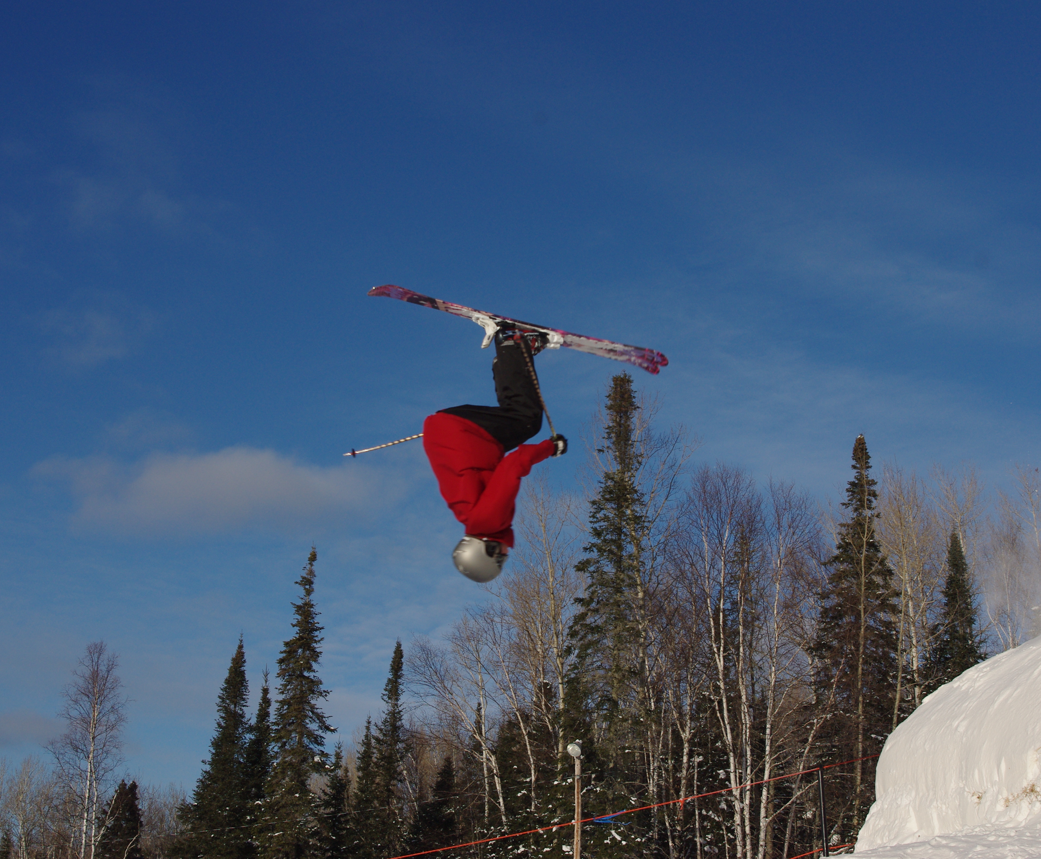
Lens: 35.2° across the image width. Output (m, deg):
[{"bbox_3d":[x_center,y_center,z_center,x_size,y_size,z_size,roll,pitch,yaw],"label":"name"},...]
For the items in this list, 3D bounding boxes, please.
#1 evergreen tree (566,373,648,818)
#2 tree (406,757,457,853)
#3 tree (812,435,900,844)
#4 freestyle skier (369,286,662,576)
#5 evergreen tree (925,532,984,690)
[{"bbox_3d":[2.267,4.372,41.000,2.400,12.000,2.400,1,-13,0],"label":"evergreen tree"},{"bbox_3d":[-2.339,10.966,47.000,1.720,3.210,1.720,1,-13,0],"label":"tree"},{"bbox_3d":[8.010,5.012,39.000,2.290,9.990,2.290,1,-13,0],"label":"tree"},{"bbox_3d":[-0.173,0.085,8.700,1.660,1.420,0.720,15,0,0],"label":"freestyle skier"},{"bbox_3d":[11.699,6.301,44.000,2.040,7.210,2.040,1,-13,0],"label":"evergreen tree"}]

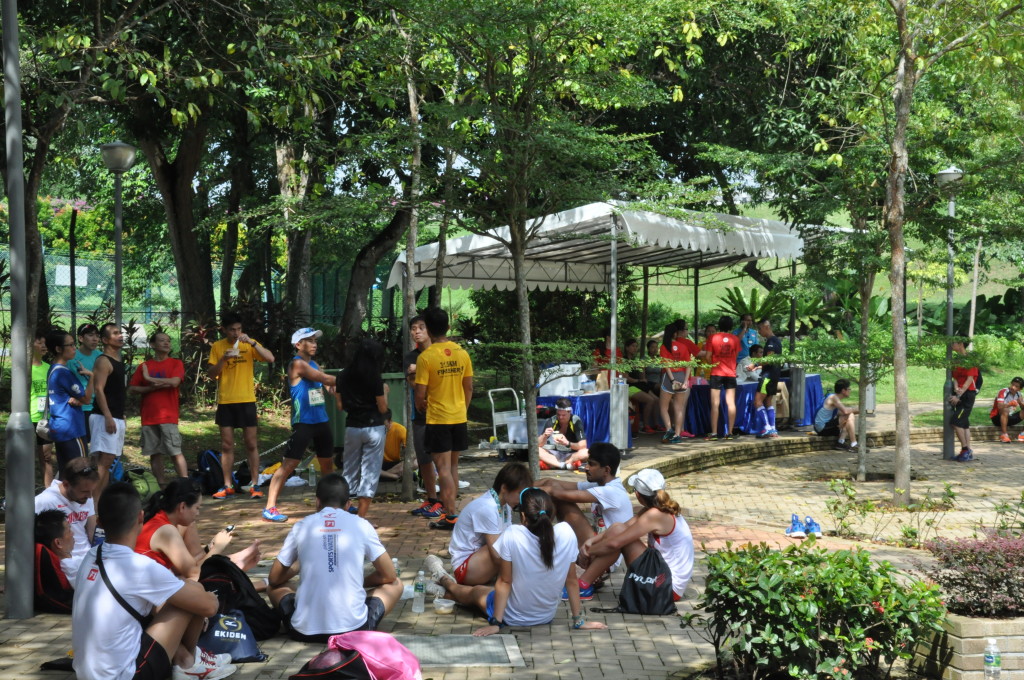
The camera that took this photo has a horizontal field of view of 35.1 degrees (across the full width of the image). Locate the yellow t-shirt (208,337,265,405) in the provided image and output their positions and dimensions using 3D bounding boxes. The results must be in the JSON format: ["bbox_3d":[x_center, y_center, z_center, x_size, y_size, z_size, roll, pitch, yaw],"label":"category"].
[{"bbox_3d":[-2.690,0.298,15.800,0.540,0.660,0.280,0,0,-12],"label":"yellow t-shirt"}]

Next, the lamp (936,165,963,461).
[{"bbox_3d":[5.870,-0.365,21.700,0.360,3.950,0.360,0,0,0],"label":"lamp"}]

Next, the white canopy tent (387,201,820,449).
[{"bbox_3d":[1.500,-0.170,23.100,3.800,3.030,6.000,1,0,33],"label":"white canopy tent"}]

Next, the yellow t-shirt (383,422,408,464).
[{"bbox_3d":[-1.330,1.145,18.000,0.340,0.480,0.460,0,0,-41],"label":"yellow t-shirt"}]

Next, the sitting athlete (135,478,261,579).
[{"bbox_3d":[-1.810,1.150,9.300,0.780,0.740,0.520,0,0,-28],"label":"sitting athlete"}]

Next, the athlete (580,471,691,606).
[{"bbox_3d":[0.697,1.107,9.382,0.760,0.735,0.460,0,1,12],"label":"athlete"}]

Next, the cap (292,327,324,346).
[{"bbox_3d":[-1.664,-0.034,13.115,0.260,0.125,0.175,-16,-5,21],"label":"cap"}]

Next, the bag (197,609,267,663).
[{"bbox_3d":[-1.290,1.335,7.450,0.340,0.230,0.180,1,0,18],"label":"bag"}]

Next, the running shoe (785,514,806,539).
[{"bbox_3d":[2.245,1.460,12.800,0.110,0.160,0.280,0,0,-18],"label":"running shoe"}]

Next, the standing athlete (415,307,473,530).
[{"bbox_3d":[-0.525,0.586,12.515,0.480,1.700,0.360,0,1,-34],"label":"standing athlete"}]

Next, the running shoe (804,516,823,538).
[{"bbox_3d":[2.207,1.373,11.948,0.105,0.140,0.280,0,1,-19],"label":"running shoe"}]

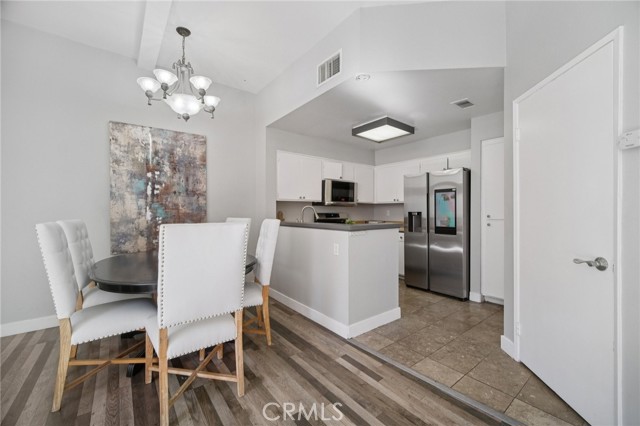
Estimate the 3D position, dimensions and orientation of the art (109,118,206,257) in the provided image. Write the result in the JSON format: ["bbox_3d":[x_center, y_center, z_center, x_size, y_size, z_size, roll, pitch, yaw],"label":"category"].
[{"bbox_3d":[-2.007,-0.290,3.178,1.030,1.530,0.040,0,0,-37],"label":"art"}]

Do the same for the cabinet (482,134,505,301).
[{"bbox_3d":[2.522,0.115,3.247,0.620,2.130,0.500,0,0,-37],"label":"cabinet"}]

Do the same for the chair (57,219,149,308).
[{"bbox_3d":[-1.887,0.620,2.290,0.635,1.100,0.500,0,0,-33],"label":"chair"}]

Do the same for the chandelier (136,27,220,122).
[{"bbox_3d":[-1.331,-1.348,2.420,0.720,0.925,0.720,0,0,-37],"label":"chandelier"}]

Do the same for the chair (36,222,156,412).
[{"bbox_3d":[-1.479,0.620,1.777,0.635,1.100,0.500,0,0,-36],"label":"chair"}]

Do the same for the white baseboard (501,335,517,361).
[{"bbox_3d":[1.575,1.123,2.055,0.020,0.115,0.166,0,0,8],"label":"white baseboard"}]

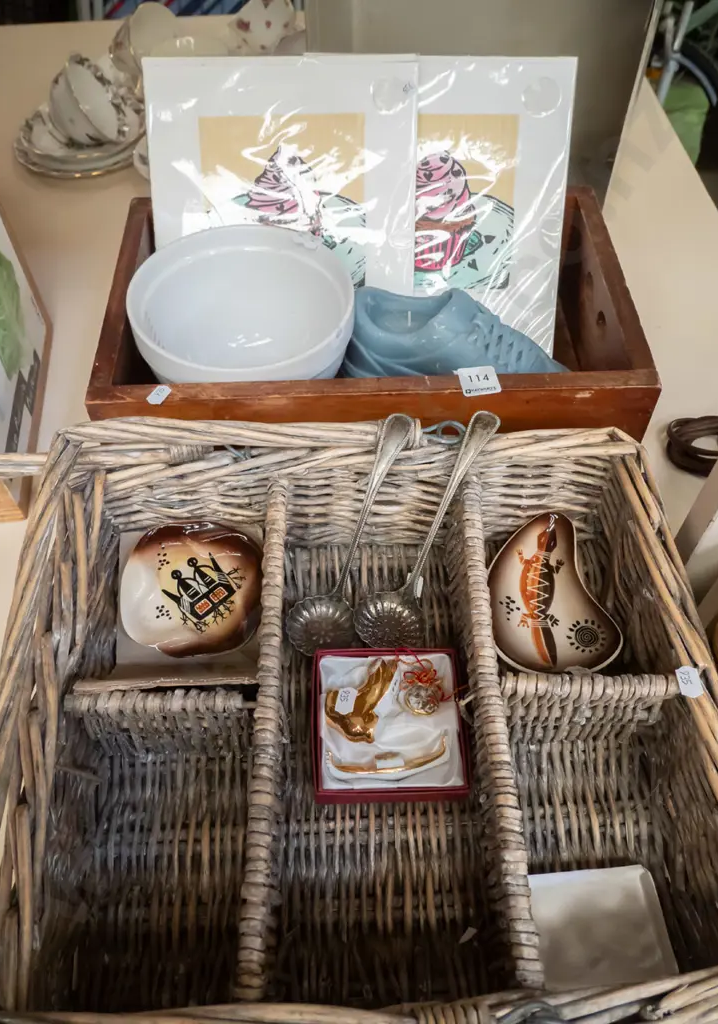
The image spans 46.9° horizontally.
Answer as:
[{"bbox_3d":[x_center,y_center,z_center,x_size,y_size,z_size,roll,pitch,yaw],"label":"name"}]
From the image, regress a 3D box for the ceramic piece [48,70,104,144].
[{"bbox_3d":[-0.304,-0.429,0.891,0.058,0.098,0.098,-19,51,22],"label":"ceramic piece"}]

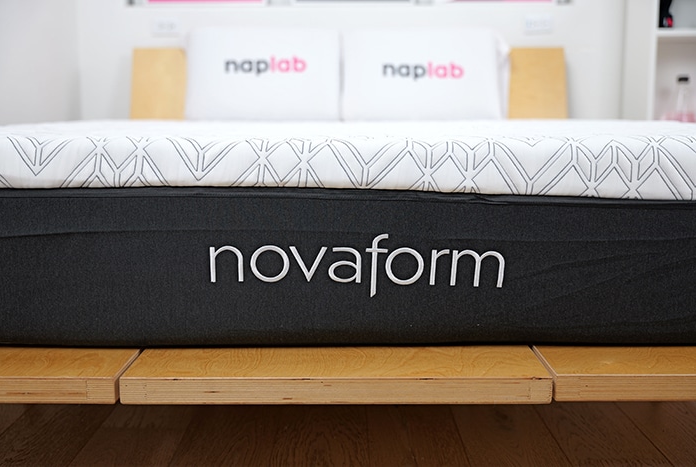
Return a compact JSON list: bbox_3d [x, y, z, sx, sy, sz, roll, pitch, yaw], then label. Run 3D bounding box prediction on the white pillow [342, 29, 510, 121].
[{"bbox_3d":[0.315,-0.634,3.200,0.665,0.400,0.150,0,-15,0],"label":"white pillow"}]

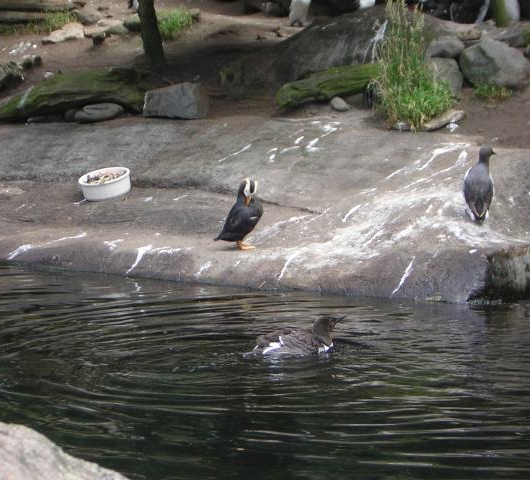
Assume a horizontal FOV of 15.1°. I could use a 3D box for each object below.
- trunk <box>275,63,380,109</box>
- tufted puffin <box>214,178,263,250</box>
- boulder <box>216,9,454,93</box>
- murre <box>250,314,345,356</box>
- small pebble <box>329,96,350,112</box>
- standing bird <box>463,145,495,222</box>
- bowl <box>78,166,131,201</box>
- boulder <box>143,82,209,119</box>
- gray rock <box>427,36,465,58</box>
[{"bbox_3d":[0.386,-0.871,11.250,0.660,0.155,0.180,-12,14,-20],"label":"trunk"},{"bbox_3d":[-0.122,-0.117,9.200,0.220,0.315,0.160,3,10,18],"label":"tufted puffin"},{"bbox_3d":[0.480,-1.285,13.400,1.500,0.500,0.900,0,10,0],"label":"boulder"},{"bbox_3d":[0.124,0.372,7.650,0.370,0.180,0.150,0,11,-2],"label":"murre"},{"bbox_3d":[0.412,-0.750,11.050,0.105,0.070,0.085,0,11,0],"label":"small pebble"},{"bbox_3d":[0.974,-0.257,9.070,0.145,0.350,0.200,2,11,10],"label":"standing bird"},{"bbox_3d":[-0.794,-0.280,9.900,0.260,0.087,0.260,-8,19,2],"label":"bowl"},{"bbox_3d":[-0.501,-0.789,11.300,0.330,0.190,0.240,4,12,18],"label":"boulder"},{"bbox_3d":[1.200,-1.272,13.200,0.250,0.140,0.200,0,10,0],"label":"gray rock"}]

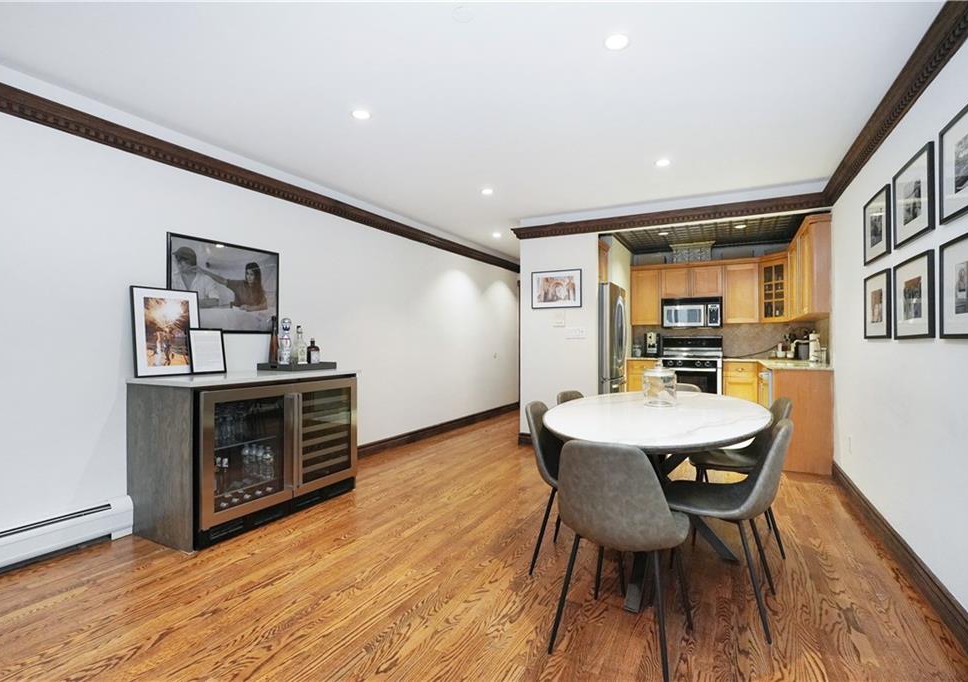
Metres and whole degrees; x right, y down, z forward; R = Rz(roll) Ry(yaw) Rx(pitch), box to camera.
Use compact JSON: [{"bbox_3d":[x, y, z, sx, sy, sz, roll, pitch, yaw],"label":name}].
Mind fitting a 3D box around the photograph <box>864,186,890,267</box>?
[{"bbox_3d":[2.237,-0.643,2.586,0.030,0.365,0.450,0,0,28],"label":"photograph"}]

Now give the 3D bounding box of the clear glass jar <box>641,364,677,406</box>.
[{"bbox_3d":[1.116,0.271,2.880,0.195,0.280,0.195,0,0,28],"label":"clear glass jar"}]

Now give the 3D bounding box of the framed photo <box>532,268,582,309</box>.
[{"bbox_3d":[0.777,-0.551,4.890,0.560,0.410,0.025,0,0,28],"label":"framed photo"}]

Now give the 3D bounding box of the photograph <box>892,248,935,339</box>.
[{"bbox_3d":[2.136,-0.209,2.270,0.022,0.400,0.500,0,0,28],"label":"photograph"}]

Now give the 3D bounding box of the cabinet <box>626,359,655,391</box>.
[{"bbox_3d":[2.491,0.711,6.902,0.480,0.880,0.610,0,0,28],"label":"cabinet"}]

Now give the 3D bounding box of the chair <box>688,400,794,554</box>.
[{"bbox_3d":[1.497,0.760,2.696,0.535,0.830,0.455,0,0,21],"label":"chair"}]

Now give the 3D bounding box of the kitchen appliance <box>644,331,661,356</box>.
[{"bbox_3d":[2.407,0.050,6.525,0.180,0.345,0.330,0,0,28],"label":"kitchen appliance"}]

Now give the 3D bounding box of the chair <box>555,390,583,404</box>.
[{"bbox_3d":[0.813,0.725,2.891,0.540,0.820,0.460,0,0,28],"label":"chair"}]

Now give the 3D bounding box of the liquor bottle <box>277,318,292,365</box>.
[{"bbox_3d":[-1.454,0.015,3.336,0.090,0.360,0.090,0,0,28],"label":"liquor bottle"}]

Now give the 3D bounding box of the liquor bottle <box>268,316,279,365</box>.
[{"bbox_3d":[-1.536,-0.005,3.321,0.075,0.350,0.075,0,0,29],"label":"liquor bottle"}]

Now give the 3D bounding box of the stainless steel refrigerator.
[{"bbox_3d":[1.229,0.269,5.464,0.840,1.780,0.910,0,0,28],"label":"stainless steel refrigerator"}]

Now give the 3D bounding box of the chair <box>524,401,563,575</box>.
[{"bbox_3d":[0.515,0.761,2.369,0.535,0.830,0.455,0,0,29],"label":"chair"}]

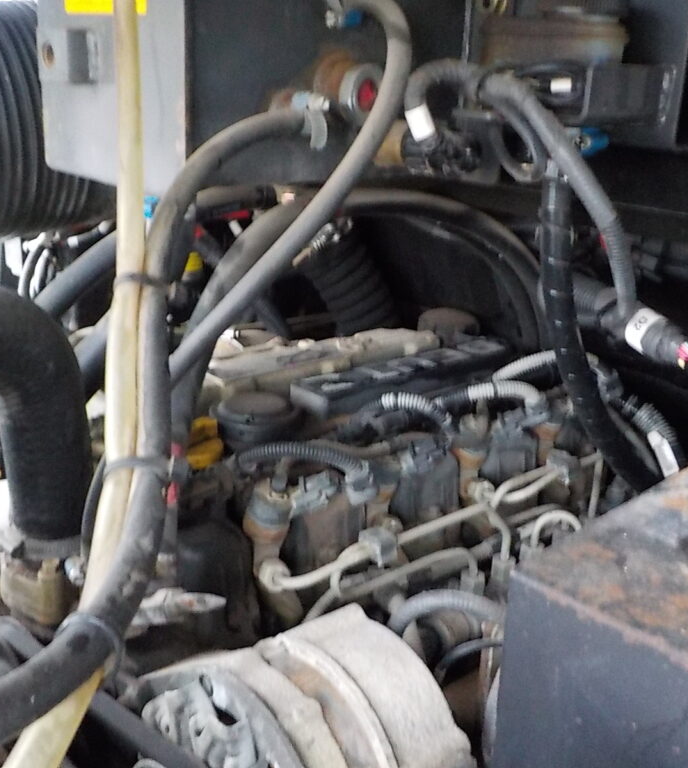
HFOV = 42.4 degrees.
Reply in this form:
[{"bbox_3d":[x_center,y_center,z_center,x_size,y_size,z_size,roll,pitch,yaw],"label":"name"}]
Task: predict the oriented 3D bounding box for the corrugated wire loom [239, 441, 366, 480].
[{"bbox_3d":[-0.030,0.053,0.610,0.090,0.024,0.024,-2,18,-11],"label":"corrugated wire loom"}]

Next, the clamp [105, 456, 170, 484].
[{"bbox_3d":[-0.134,0.055,0.575,0.042,0.027,0.008,-9,51,3],"label":"clamp"}]

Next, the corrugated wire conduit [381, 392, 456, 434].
[{"bbox_3d":[0.057,0.023,0.700,0.058,0.030,0.026,-2,18,-11],"label":"corrugated wire conduit"}]

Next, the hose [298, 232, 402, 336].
[{"bbox_3d":[0.011,-0.109,0.980,0.073,0.135,0.073,-27,12,0],"label":"hose"}]

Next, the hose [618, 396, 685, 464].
[{"bbox_3d":[0.274,0.043,0.780,0.080,0.028,0.028,49,0,12],"label":"hose"}]

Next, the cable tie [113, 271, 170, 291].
[{"bbox_3d":[-0.140,-0.071,0.610,0.037,0.006,0.026,-6,-25,3],"label":"cable tie"}]

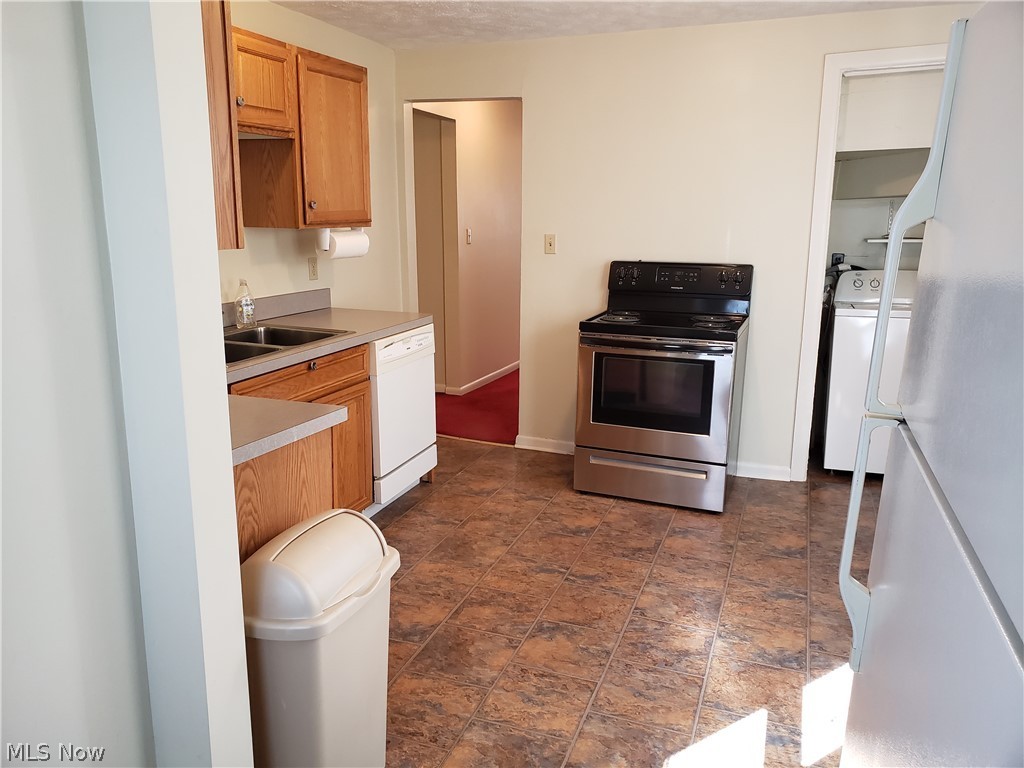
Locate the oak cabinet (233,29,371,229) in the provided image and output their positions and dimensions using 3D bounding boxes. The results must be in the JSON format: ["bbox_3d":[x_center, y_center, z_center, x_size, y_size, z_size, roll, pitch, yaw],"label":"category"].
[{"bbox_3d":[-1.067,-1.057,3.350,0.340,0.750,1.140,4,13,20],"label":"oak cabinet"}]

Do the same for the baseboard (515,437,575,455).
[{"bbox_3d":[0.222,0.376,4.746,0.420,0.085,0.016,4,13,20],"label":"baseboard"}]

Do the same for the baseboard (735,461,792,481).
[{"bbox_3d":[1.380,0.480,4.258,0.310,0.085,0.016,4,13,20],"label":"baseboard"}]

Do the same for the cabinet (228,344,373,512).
[{"bbox_3d":[-1.076,0.320,3.153,0.630,0.900,0.910,4,13,20],"label":"cabinet"}]

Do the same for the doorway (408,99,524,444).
[{"bbox_3d":[-0.282,-0.663,4.811,0.740,2.090,0.130,4,13,20],"label":"doorway"}]

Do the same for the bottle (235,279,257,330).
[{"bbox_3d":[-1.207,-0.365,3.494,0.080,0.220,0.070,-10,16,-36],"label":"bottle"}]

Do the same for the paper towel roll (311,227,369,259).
[{"bbox_3d":[-0.832,-0.683,3.748,0.135,0.145,0.285,4,13,20],"label":"paper towel roll"}]

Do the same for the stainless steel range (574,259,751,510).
[{"bbox_3d":[0.790,-0.016,3.986,0.760,1.174,0.675,5,14,23],"label":"stainless steel range"}]

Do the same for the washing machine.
[{"bbox_3d":[2.189,-0.071,4.386,0.690,1.100,0.660,4,13,20],"label":"washing machine"}]

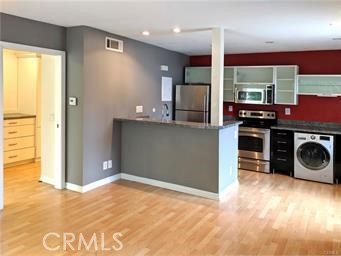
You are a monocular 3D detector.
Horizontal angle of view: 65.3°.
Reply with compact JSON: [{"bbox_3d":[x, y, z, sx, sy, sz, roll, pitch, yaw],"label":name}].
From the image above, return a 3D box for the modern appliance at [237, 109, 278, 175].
[{"bbox_3d":[1.751,0.262,5.610,0.765,1.170,0.685,5,8,30],"label":"modern appliance"}]

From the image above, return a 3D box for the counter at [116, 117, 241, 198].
[{"bbox_3d":[0.118,0.405,4.437,1.847,1.085,1.044,5,8,30],"label":"counter"}]

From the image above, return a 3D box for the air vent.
[{"bbox_3d":[-0.875,-1.319,4.250,0.025,0.200,0.410,5,8,30],"label":"air vent"}]

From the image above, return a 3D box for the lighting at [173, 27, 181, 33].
[{"bbox_3d":[0.091,-1.417,3.848,0.130,0.035,0.130,1,7,0],"label":"lighting"}]

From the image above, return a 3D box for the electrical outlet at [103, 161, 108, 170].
[{"bbox_3d":[-1.042,0.614,4.296,0.012,0.125,0.082,5,8,30],"label":"electrical outlet"}]

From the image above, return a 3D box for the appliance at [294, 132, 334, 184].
[{"bbox_3d":[2.727,0.516,5.055,0.602,0.850,0.653,5,8,30],"label":"appliance"}]

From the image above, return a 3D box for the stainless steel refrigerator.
[{"bbox_3d":[0.635,-0.099,6.118,0.785,1.703,0.798,5,8,30],"label":"stainless steel refrigerator"}]

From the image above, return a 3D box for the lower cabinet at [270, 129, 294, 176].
[{"bbox_3d":[2.289,0.453,5.357,0.435,0.880,0.620,5,8,30],"label":"lower cabinet"}]

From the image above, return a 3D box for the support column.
[{"bbox_3d":[0.666,-0.716,3.755,0.120,1.333,0.125,5,8,30],"label":"support column"}]

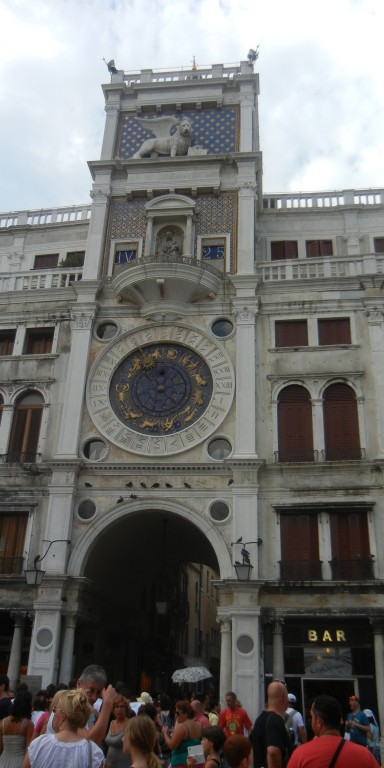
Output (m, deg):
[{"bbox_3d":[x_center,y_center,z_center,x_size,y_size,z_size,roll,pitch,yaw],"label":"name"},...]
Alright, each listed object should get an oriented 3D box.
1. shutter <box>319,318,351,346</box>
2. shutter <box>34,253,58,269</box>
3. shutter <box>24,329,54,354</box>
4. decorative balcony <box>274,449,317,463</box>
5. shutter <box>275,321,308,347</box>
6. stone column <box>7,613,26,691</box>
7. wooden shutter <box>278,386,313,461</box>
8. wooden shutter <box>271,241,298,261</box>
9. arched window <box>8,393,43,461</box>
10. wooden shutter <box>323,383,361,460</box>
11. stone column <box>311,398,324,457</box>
[{"bbox_3d":[4.675,-1.704,21.754,1.056,1.009,0.100,-2,-25,8],"label":"shutter"},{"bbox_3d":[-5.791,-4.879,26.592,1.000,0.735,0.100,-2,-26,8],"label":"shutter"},{"bbox_3d":[-5.189,-1.449,22.621,0.994,1.015,0.120,-2,-26,8],"label":"shutter"},{"bbox_3d":[2.997,2.080,19.170,1.215,0.410,0.250,-2,-26,8],"label":"decorative balcony"},{"bbox_3d":[3.058,-1.495,20.404,0.990,0.920,0.100,-2,-25,9],"label":"shutter"},{"bbox_3d":[-4.673,7.425,17.258,0.420,2.870,0.420,-2,-25,9],"label":"stone column"},{"bbox_3d":[3.175,1.208,20.610,1.013,2.559,0.100,-2,-25,8],"label":"wooden shutter"},{"bbox_3d":[3.501,-5.001,25.101,0.996,0.971,0.100,-2,-26,8],"label":"wooden shutter"},{"bbox_3d":[-5.293,1.322,21.284,0.992,2.470,0.140,-2,-26,8],"label":"arched window"},{"bbox_3d":[4.574,1.151,20.417,1.066,2.568,0.100,-2,-25,8],"label":"wooden shutter"},{"bbox_3d":[3.615,1.320,18.969,0.330,1.930,0.300,-2,-25,9],"label":"stone column"}]

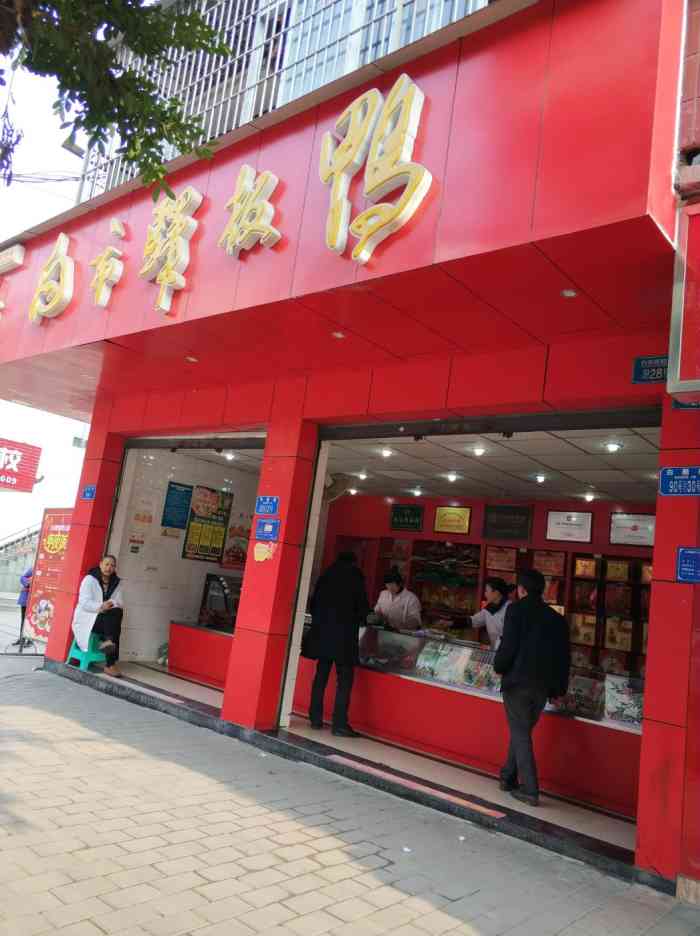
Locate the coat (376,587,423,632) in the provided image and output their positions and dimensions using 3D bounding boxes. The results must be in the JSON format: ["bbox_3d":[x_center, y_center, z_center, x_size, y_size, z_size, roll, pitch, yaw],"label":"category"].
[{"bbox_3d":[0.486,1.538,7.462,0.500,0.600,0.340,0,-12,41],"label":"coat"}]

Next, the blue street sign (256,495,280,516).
[{"bbox_3d":[-0.767,0.347,6.707,0.305,0.160,0.020,0,-12,41],"label":"blue street sign"}]

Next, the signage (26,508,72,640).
[{"bbox_3d":[-4.064,1.442,9.891,0.834,1.788,0.100,0,-12,41],"label":"signage"}]

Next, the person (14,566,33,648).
[{"bbox_3d":[-4.958,2.004,11.492,0.500,1.560,0.420,10,-9,-18],"label":"person"}]

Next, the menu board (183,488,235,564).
[{"bbox_3d":[-2.019,0.835,10.523,0.025,1.035,0.705,0,-12,42],"label":"menu board"}]

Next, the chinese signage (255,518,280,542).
[{"bbox_3d":[-0.784,0.591,6.878,0.305,0.200,0.012,0,-12,42],"label":"chinese signage"}]

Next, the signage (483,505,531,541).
[{"bbox_3d":[2.014,0.697,9.411,0.680,0.445,0.030,0,-12,42],"label":"signage"}]

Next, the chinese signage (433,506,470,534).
[{"bbox_3d":[1.399,0.707,9.955,0.550,0.365,0.030,0,-12,42],"label":"chinese signage"}]

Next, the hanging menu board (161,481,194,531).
[{"bbox_3d":[-2.325,0.520,9.868,0.020,0.620,0.395,0,-12,41],"label":"hanging menu board"}]

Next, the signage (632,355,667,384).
[{"bbox_3d":[1.995,-0.643,4.753,0.300,0.200,0.012,0,-12,42],"label":"signage"}]

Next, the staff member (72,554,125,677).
[{"bbox_3d":[-2.925,1.708,8.705,0.550,1.340,0.850,14,-11,-33],"label":"staff member"}]

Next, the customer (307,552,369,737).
[{"bbox_3d":[-0.102,1.602,6.787,0.520,1.616,0.440,-1,-12,42],"label":"customer"}]

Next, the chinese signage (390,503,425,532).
[{"bbox_3d":[0.859,0.763,11.031,0.595,0.375,0.030,0,-12,41],"label":"chinese signage"}]

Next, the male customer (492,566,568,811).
[{"bbox_3d":[1.343,1.559,5.360,0.520,1.629,0.420,12,-10,-27],"label":"male customer"}]

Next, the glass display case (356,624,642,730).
[{"bbox_3d":[1.270,1.732,6.105,2.793,0.367,0.600,0,-12,41],"label":"glass display case"}]

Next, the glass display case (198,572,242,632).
[{"bbox_3d":[-1.384,1.749,9.306,0.640,0.650,0.850,0,-12,42],"label":"glass display case"}]

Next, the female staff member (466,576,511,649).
[{"bbox_3d":[1.319,1.882,7.139,0.550,1.640,0.500,8,-9,-1],"label":"female staff member"}]

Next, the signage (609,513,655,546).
[{"bbox_3d":[3.254,0.697,8.312,0.595,0.375,0.030,0,-12,42],"label":"signage"}]

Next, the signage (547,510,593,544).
[{"bbox_3d":[2.799,0.752,9.332,0.605,0.380,0.030,0,-12,41],"label":"signage"}]

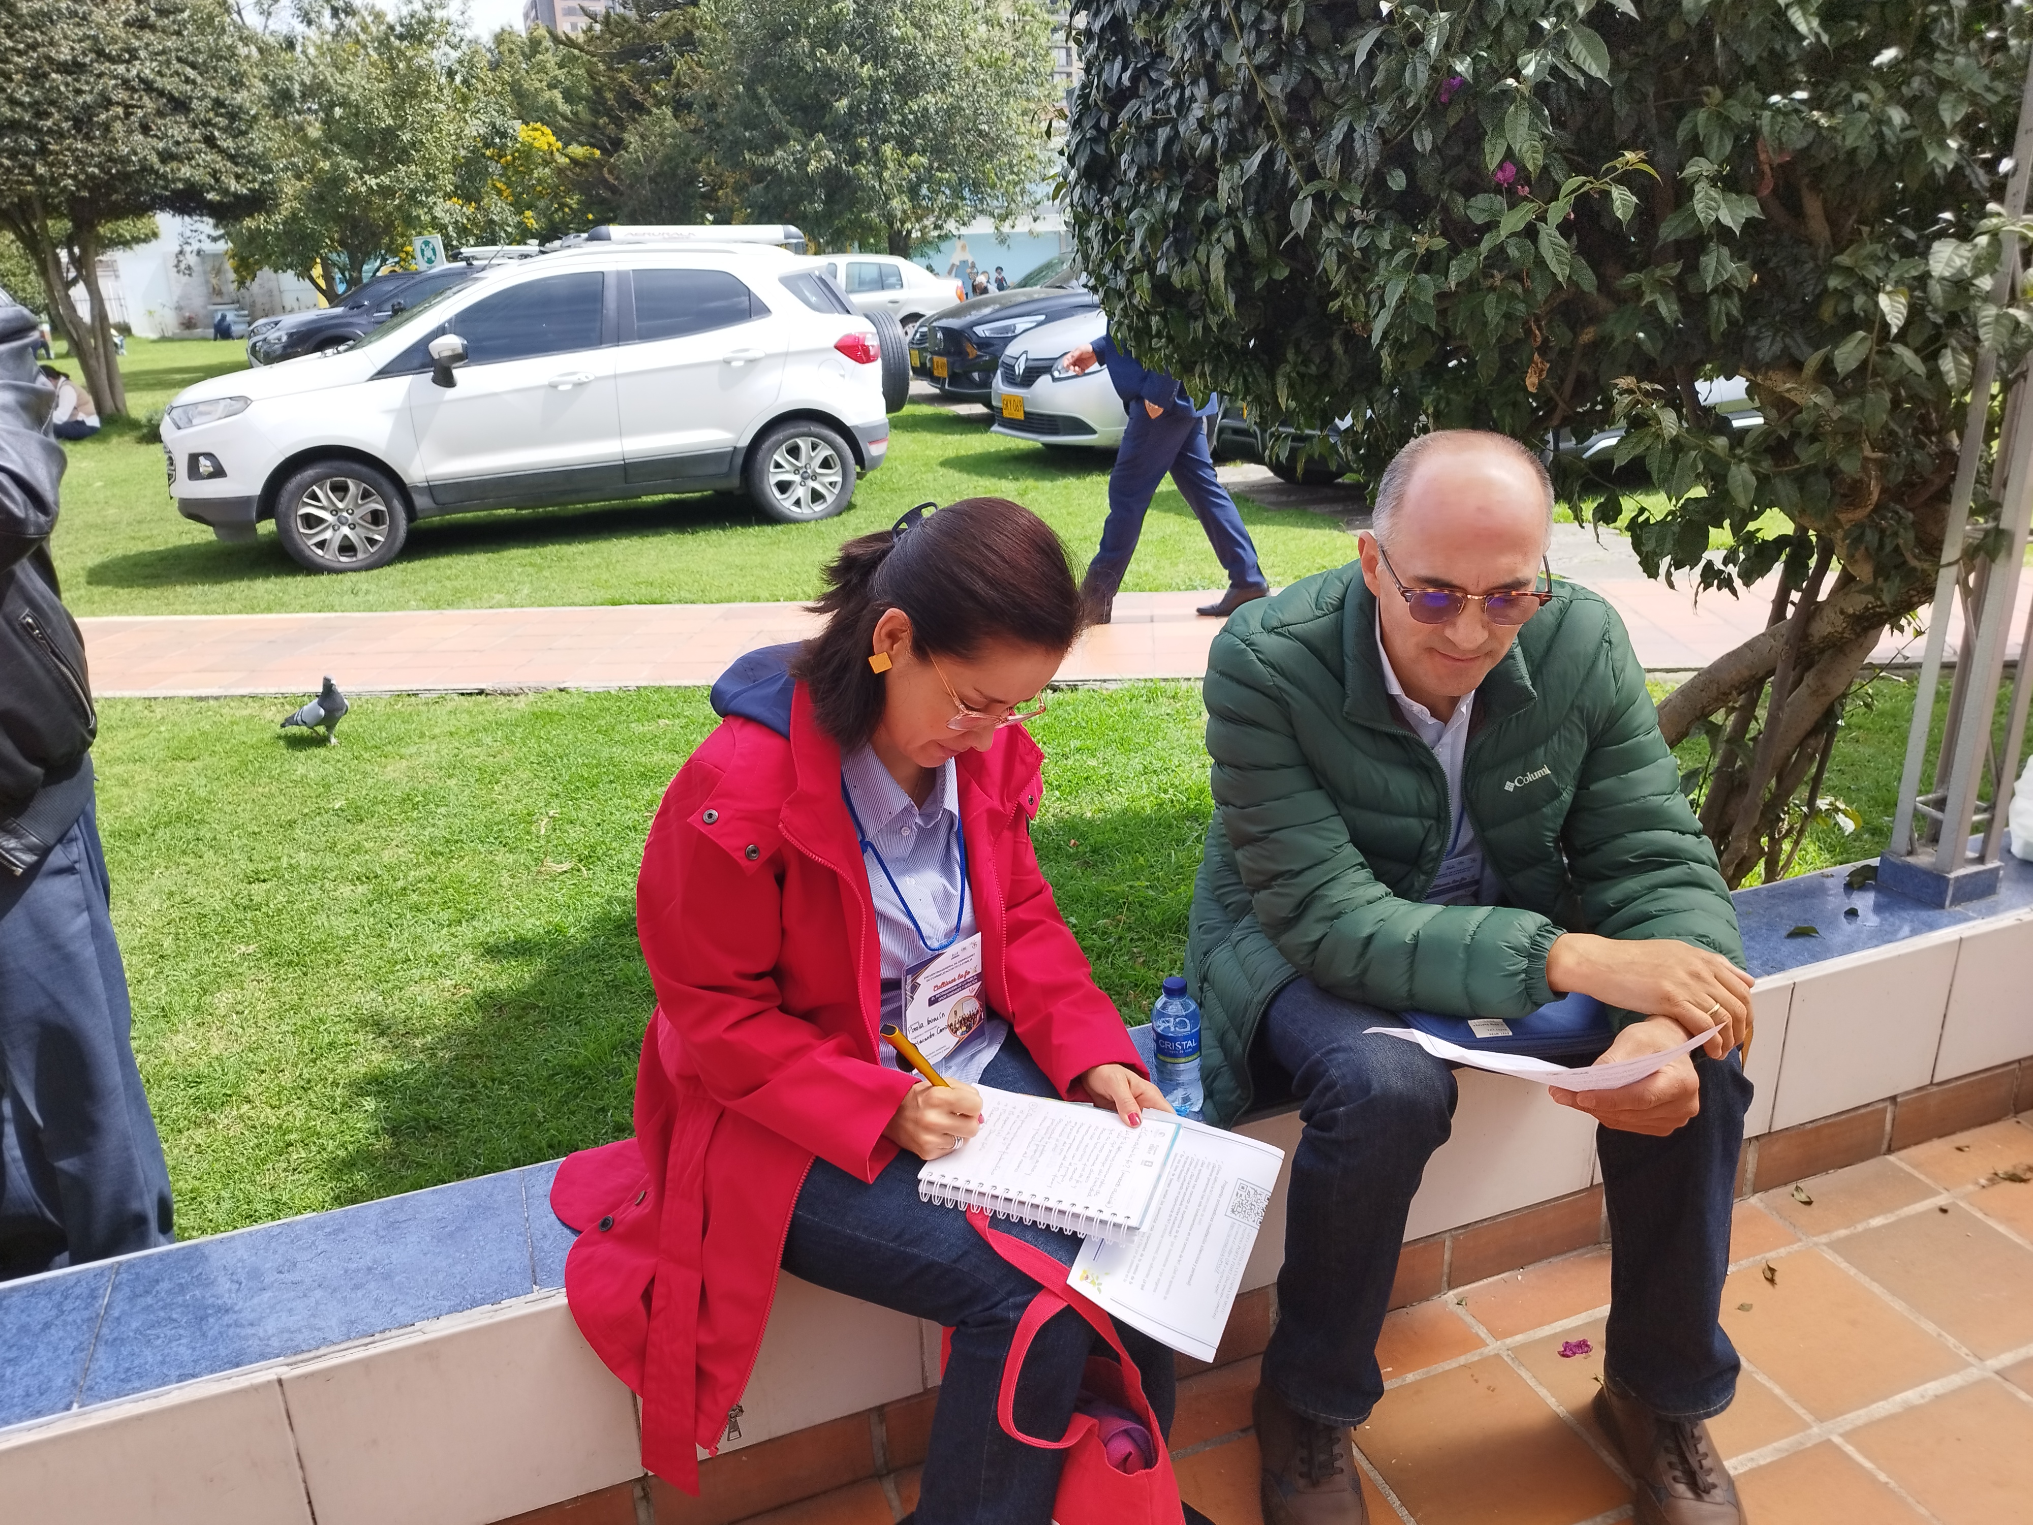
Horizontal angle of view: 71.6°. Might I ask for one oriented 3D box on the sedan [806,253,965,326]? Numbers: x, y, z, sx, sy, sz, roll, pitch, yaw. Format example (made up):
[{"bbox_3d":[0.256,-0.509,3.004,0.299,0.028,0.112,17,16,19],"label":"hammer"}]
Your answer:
[{"bbox_3d":[-2.934,-6.941,21.758,4.280,1.500,1.740,-10,21,-22],"label":"sedan"}]

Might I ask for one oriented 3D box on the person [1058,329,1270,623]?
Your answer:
[{"bbox_3d":[0.599,-1.435,5.706,0.750,1.720,0.520,-1,20,4],"label":"person"}]

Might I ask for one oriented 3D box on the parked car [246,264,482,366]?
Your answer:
[{"bbox_3d":[-7.812,-5.741,18.656,4.350,1.660,1.820,-17,25,-36],"label":"parked car"}]

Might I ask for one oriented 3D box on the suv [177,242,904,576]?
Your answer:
[{"bbox_3d":[-2.752,-2.236,8.539,4.170,1.680,1.800,-10,21,-20],"label":"suv"}]

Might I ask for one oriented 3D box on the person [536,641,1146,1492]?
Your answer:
[{"bbox_3d":[-0.109,0.334,1.463,0.520,1.180,0.760,-19,25,-39],"label":"person"}]

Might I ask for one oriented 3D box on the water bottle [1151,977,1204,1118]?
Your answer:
[{"bbox_3d":[0.202,0.352,1.777,0.061,0.167,0.061,-2,20,1],"label":"water bottle"}]

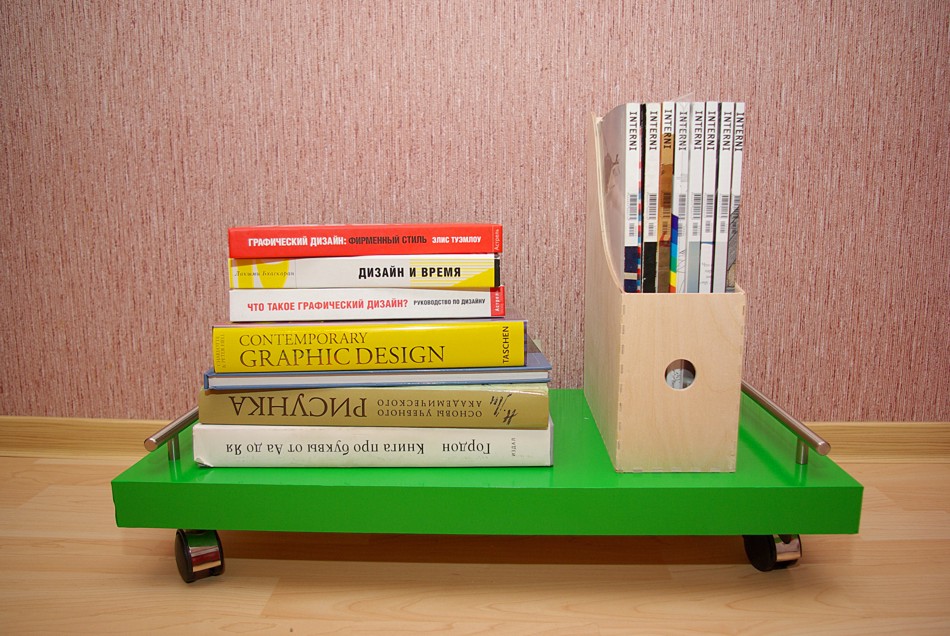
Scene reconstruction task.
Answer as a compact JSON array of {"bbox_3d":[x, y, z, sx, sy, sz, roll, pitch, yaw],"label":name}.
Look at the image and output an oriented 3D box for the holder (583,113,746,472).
[{"bbox_3d":[0.169,-0.049,0.676,0.097,0.316,0.241,0,9,2],"label":"holder"}]

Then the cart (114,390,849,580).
[{"bbox_3d":[0.011,0.144,0.708,0.593,0.138,0.296,0,9,2],"label":"cart"}]

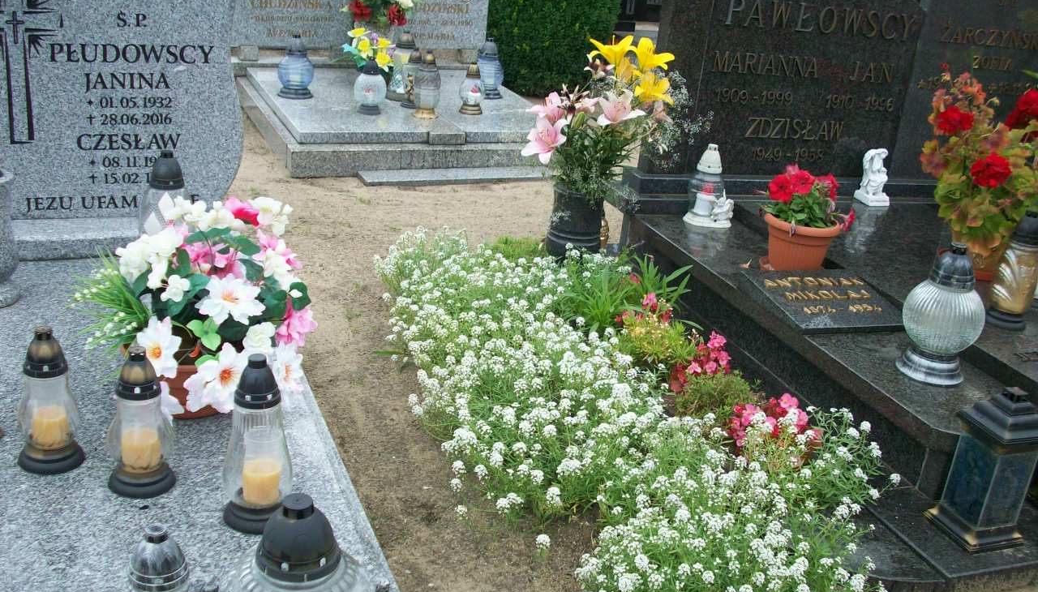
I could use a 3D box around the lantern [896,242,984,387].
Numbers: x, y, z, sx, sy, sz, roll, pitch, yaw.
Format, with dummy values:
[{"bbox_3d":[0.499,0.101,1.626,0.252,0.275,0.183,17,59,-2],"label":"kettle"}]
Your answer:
[{"bbox_3d":[1.121,0.036,2.916,0.215,0.357,0.215,-3,24,-21],"label":"lantern"}]

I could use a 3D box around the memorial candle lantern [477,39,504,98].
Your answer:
[{"bbox_3d":[-0.141,-1.137,5.536,0.152,0.279,0.152,5,22,-2],"label":"memorial candle lantern"}]

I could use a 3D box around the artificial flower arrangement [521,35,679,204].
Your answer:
[{"bbox_3d":[0.282,-0.620,3.880,0.540,0.540,0.420,-3,24,-20],"label":"artificial flower arrangement"}]

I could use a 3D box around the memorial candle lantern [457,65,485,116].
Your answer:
[{"bbox_3d":[-0.216,-0.969,5.177,0.117,0.225,0.117,5,22,-2],"label":"memorial candle lantern"}]

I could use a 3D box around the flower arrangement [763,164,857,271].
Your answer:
[{"bbox_3d":[0.881,-0.229,3.322,0.265,0.310,0.245,-3,24,-20],"label":"flower arrangement"}]

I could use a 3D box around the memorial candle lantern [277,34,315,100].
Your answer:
[{"bbox_3d":[-1.099,-1.136,5.473,0.177,0.299,0.177,-4,24,-23],"label":"memorial candle lantern"}]

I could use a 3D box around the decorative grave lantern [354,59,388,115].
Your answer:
[{"bbox_3d":[-0.707,-1.006,5.304,0.157,0.259,0.157,-4,24,-23],"label":"decorative grave lantern"}]

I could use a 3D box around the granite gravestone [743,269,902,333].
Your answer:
[{"bbox_3d":[0.943,0.010,3.342,0.400,0.065,0.350,-2,23,-19],"label":"granite gravestone"}]

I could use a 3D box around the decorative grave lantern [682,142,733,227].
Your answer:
[{"bbox_3d":[0.648,-0.370,3.673,0.168,0.260,0.170,-9,26,-32],"label":"decorative grave lantern"}]

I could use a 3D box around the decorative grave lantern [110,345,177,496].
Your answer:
[{"bbox_3d":[-0.575,0.183,1.682,0.107,0.226,0.107,-3,24,-22],"label":"decorative grave lantern"}]

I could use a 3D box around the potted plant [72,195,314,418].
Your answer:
[{"bbox_3d":[-0.638,0.020,2.170,0.450,0.400,0.420,-3,24,-22],"label":"potted plant"}]

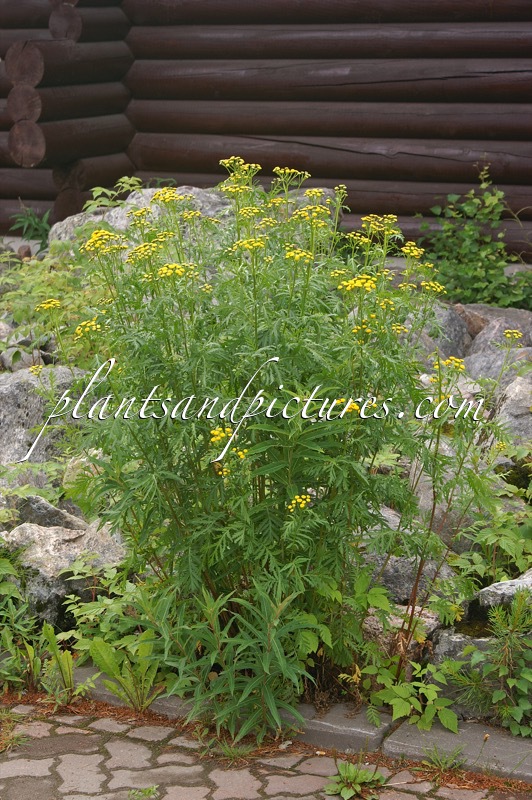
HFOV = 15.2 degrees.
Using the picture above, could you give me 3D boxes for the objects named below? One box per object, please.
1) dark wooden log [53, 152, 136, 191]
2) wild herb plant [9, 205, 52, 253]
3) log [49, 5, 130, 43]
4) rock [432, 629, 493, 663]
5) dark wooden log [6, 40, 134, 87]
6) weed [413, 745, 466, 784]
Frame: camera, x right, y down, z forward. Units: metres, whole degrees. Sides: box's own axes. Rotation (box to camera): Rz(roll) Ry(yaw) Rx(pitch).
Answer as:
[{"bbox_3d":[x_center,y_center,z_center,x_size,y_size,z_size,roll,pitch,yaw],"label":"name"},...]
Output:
[{"bbox_3d":[-0.990,-1.302,11.508,0.210,0.215,0.707,4,11,20],"label":"dark wooden log"},{"bbox_3d":[-1.273,-0.921,10.800,0.230,0.260,0.200,0,10,0],"label":"wild herb plant"},{"bbox_3d":[-1.011,-2.167,11.525,0.210,0.215,0.671,4,11,20],"label":"log"},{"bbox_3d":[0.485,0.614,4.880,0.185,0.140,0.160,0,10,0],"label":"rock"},{"bbox_3d":[-1.098,-1.912,11.291,0.240,0.245,1.188,4,11,20],"label":"dark wooden log"},{"bbox_3d":[0.391,0.814,4.480,0.115,0.070,0.100,0,10,0],"label":"weed"}]

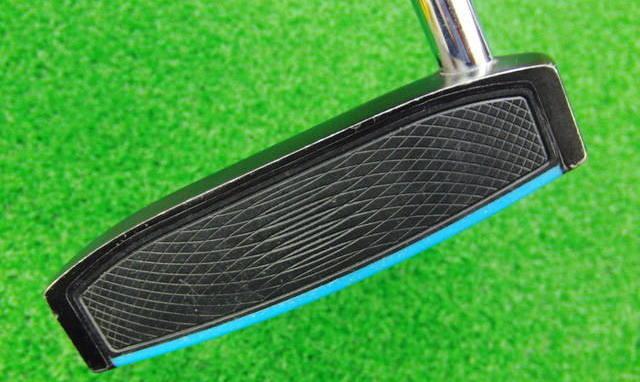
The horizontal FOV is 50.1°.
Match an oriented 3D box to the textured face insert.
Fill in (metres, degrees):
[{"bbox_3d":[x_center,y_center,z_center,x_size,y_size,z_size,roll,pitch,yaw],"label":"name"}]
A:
[{"bbox_3d":[-0.002,0.007,0.129,0.090,0.005,0.021,-24,106,5],"label":"textured face insert"}]

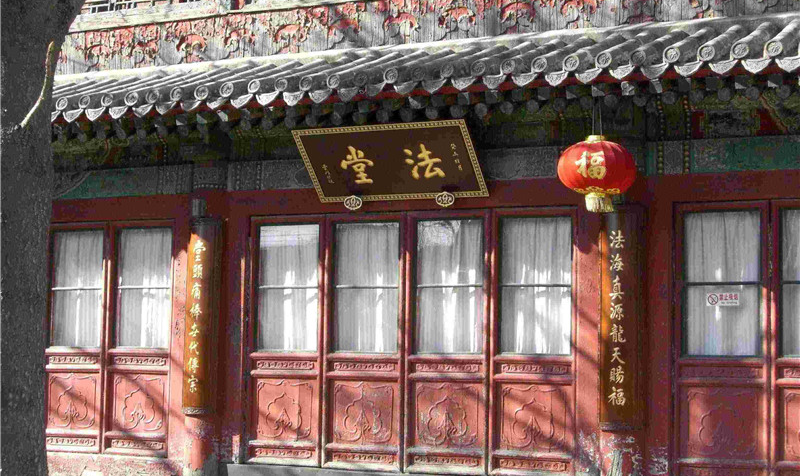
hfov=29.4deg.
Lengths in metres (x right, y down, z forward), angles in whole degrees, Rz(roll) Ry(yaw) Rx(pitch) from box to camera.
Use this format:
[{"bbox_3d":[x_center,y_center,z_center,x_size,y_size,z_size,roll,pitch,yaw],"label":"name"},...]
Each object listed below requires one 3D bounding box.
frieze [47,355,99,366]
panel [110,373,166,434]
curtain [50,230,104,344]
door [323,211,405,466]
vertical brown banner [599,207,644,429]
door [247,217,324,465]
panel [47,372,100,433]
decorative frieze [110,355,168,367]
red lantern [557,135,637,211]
[{"bbox_3d":[-3.282,1.230,15.320,0.636,0.120,0.040,-1,-5,27],"label":"frieze"},{"bbox_3d":[-2.560,1.618,14.914,0.677,0.603,0.050,-1,-5,27],"label":"panel"},{"bbox_3d":[-3.101,0.488,14.726,0.611,1.131,0.050,-1,-5,26],"label":"curtain"},{"bbox_3d":[-0.304,0.894,13.228,0.790,2.211,0.070,-1,-5,26],"label":"door"},{"bbox_3d":[1.729,0.625,12.005,0.330,1.749,0.160,-1,-5,26],"label":"vertical brown banner"},{"bbox_3d":[-1.000,0.906,13.574,0.765,2.203,0.070,-1,-5,26],"label":"door"},{"bbox_3d":[-3.275,1.648,15.284,0.685,0.598,0.050,-1,-5,27],"label":"panel"},{"bbox_3d":[-2.566,1.201,14.950,0.679,0.117,0.040,-1,-5,27],"label":"decorative frieze"},{"bbox_3d":[1.491,-0.489,11.574,0.592,0.588,0.592,0,-5,15],"label":"red lantern"}]

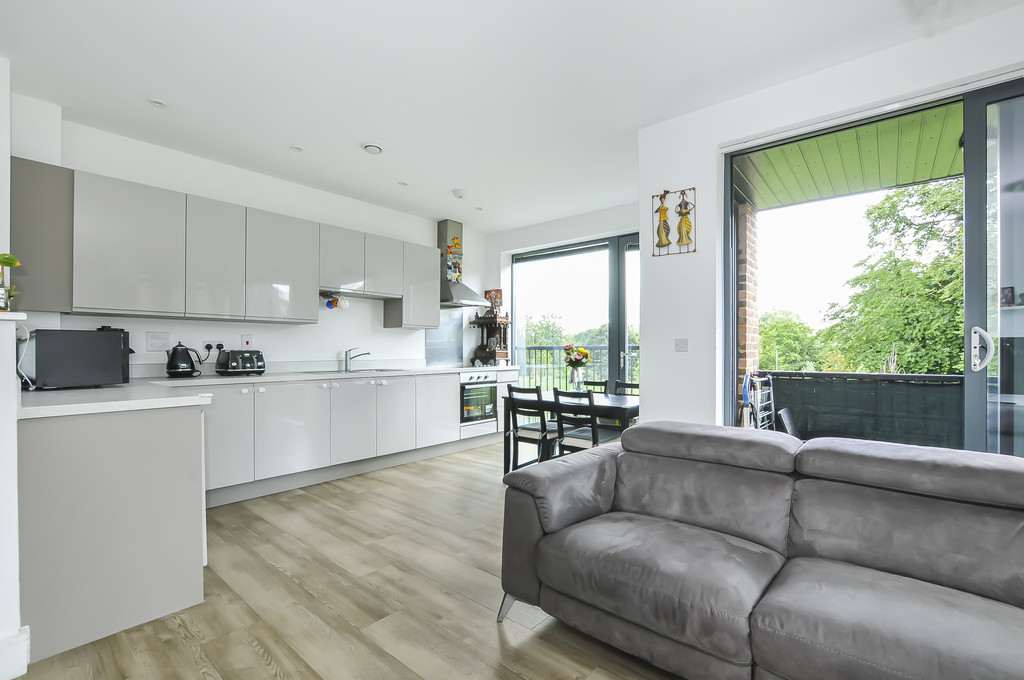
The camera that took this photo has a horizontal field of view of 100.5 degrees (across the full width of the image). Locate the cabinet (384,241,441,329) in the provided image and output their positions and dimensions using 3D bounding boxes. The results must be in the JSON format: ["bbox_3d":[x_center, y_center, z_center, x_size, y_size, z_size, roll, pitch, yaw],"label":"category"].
[{"bbox_3d":[-1.127,-0.587,4.833,0.366,0.912,0.482,0,-1,43],"label":"cabinet"}]

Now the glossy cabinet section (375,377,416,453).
[{"bbox_3d":[-1.346,0.744,4.431,0.554,0.752,0.445,-1,-2,43],"label":"glossy cabinet section"}]

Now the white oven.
[{"bbox_3d":[-0.569,0.729,5.155,0.580,0.700,0.580,0,-1,43],"label":"white oven"}]

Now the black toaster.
[{"bbox_3d":[-2.270,0.192,3.577,0.275,0.205,0.290,0,-1,36],"label":"black toaster"}]

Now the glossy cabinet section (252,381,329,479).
[{"bbox_3d":[-2.002,0.728,3.723,0.554,0.752,0.594,-1,-2,43],"label":"glossy cabinet section"}]

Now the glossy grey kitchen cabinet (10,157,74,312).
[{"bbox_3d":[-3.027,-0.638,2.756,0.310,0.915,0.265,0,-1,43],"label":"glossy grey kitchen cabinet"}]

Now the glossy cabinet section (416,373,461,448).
[{"bbox_3d":[-0.993,0.753,4.812,0.554,0.752,0.594,-1,-2,43],"label":"glossy cabinet section"}]

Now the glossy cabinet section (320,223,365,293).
[{"bbox_3d":[-1.753,-0.769,4.217,0.346,0.607,0.445,-1,-2,43],"label":"glossy cabinet section"}]

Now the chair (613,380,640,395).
[{"bbox_3d":[1.161,0.862,4.190,0.410,0.870,0.460,0,-1,29],"label":"chair"}]

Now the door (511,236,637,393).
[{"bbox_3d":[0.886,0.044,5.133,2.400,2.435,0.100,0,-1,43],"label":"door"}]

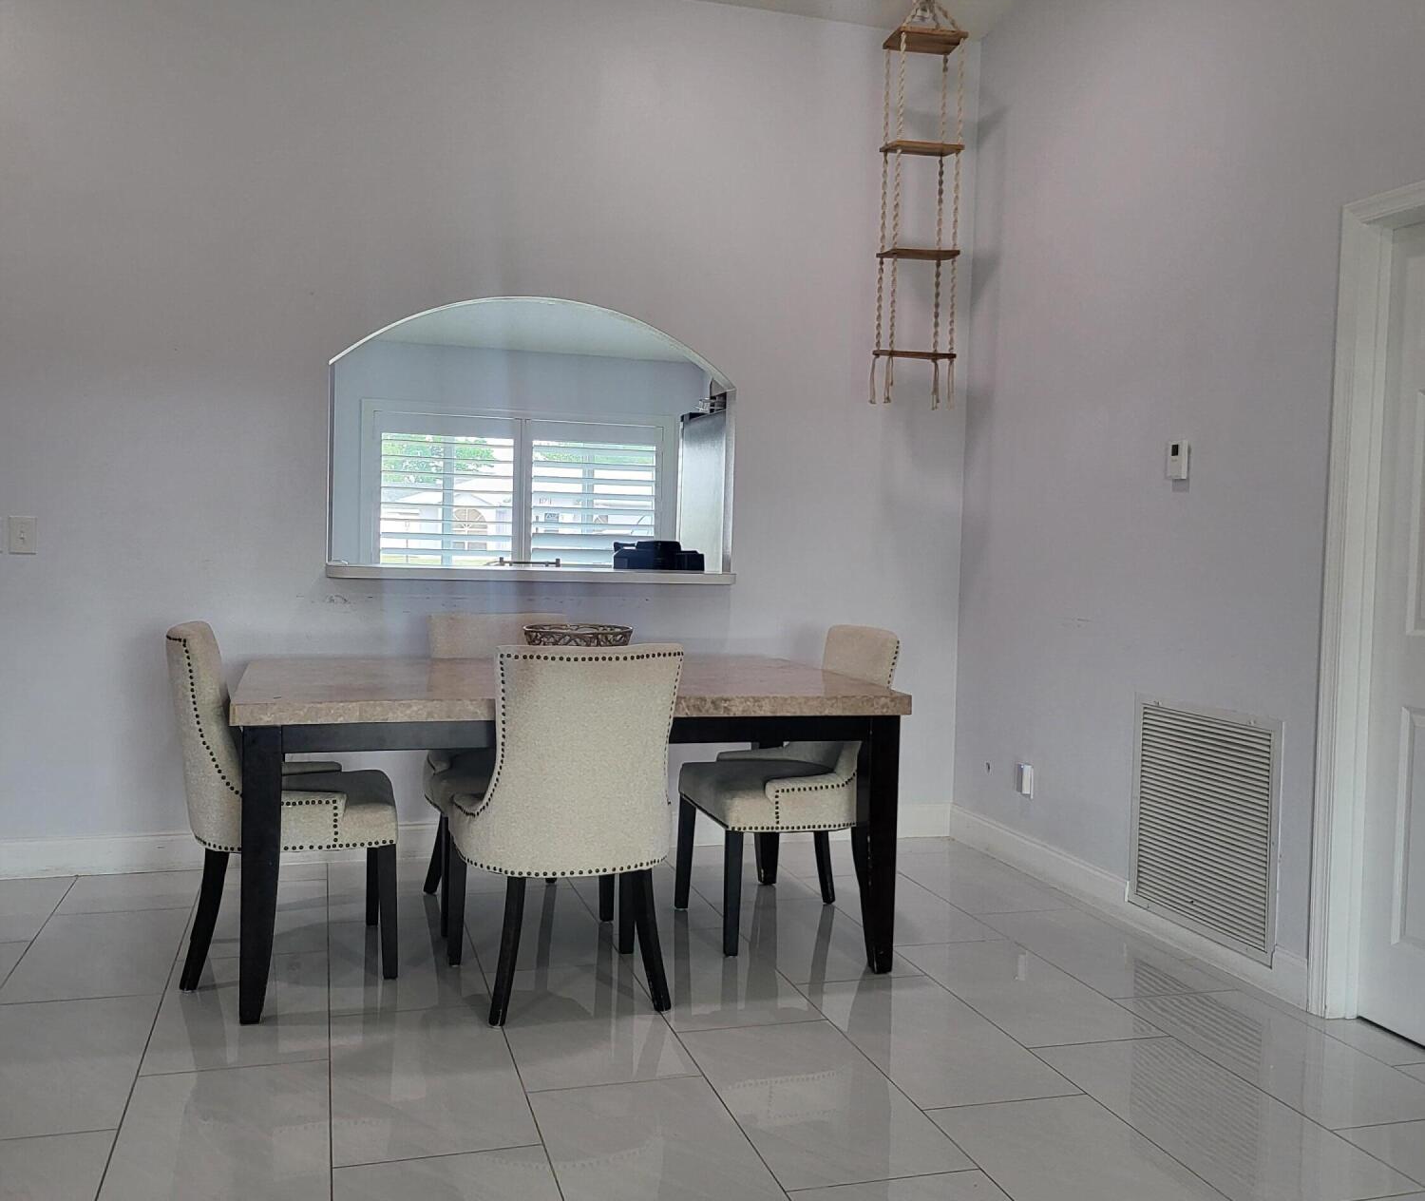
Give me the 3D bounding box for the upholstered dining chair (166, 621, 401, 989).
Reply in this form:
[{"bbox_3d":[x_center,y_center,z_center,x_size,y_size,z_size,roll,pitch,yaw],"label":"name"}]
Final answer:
[{"bbox_3d":[-1.179,0.524,3.652,0.594,0.941,0.564,0,3,-19],"label":"upholstered dining chair"}]

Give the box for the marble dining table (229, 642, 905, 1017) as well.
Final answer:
[{"bbox_3d":[-0.455,0.613,3.883,1.756,0.777,1.066,1,3,-17],"label":"marble dining table"}]

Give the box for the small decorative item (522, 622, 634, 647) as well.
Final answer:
[{"bbox_3d":[-0.391,0.157,3.850,0.315,0.139,0.315,1,3,-16],"label":"small decorative item"}]

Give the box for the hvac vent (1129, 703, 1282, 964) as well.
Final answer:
[{"bbox_3d":[1.444,0.655,3.914,0.030,0.667,0.675,1,3,-16],"label":"hvac vent"}]

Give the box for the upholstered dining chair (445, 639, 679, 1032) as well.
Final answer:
[{"bbox_3d":[-0.387,0.551,3.458,0.564,0.941,0.594,0,3,-19],"label":"upholstered dining chair"}]

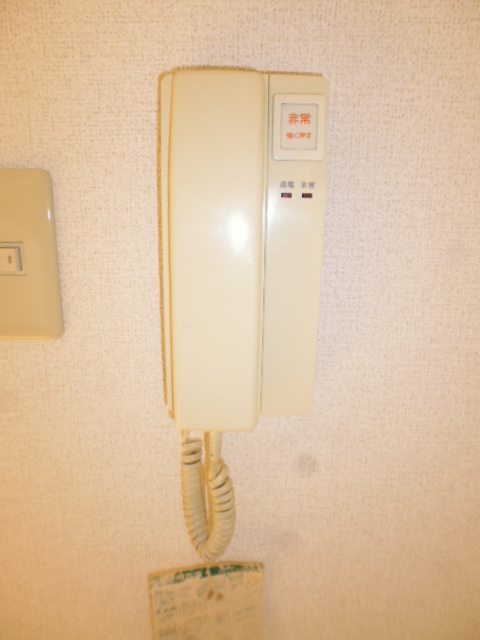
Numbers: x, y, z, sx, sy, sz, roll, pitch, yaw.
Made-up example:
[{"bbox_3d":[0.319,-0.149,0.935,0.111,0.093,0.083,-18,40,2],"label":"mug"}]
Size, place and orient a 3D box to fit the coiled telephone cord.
[{"bbox_3d":[-0.023,0.127,0.323,0.040,0.105,0.036,1,12,-2],"label":"coiled telephone cord"}]

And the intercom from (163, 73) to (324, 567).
[{"bbox_3d":[0.001,0.016,0.298,0.100,0.334,0.060,1,12,-2],"label":"intercom"}]

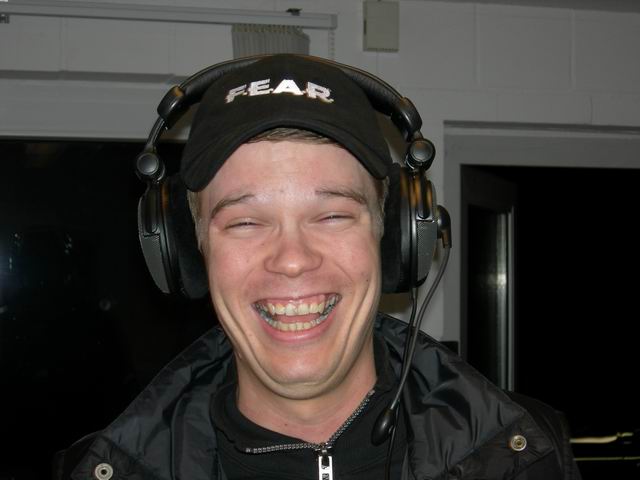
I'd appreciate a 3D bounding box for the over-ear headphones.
[{"bbox_3d":[-0.025,-0.049,1.045,0.227,0.188,0.096,-2,-2,-3],"label":"over-ear headphones"}]

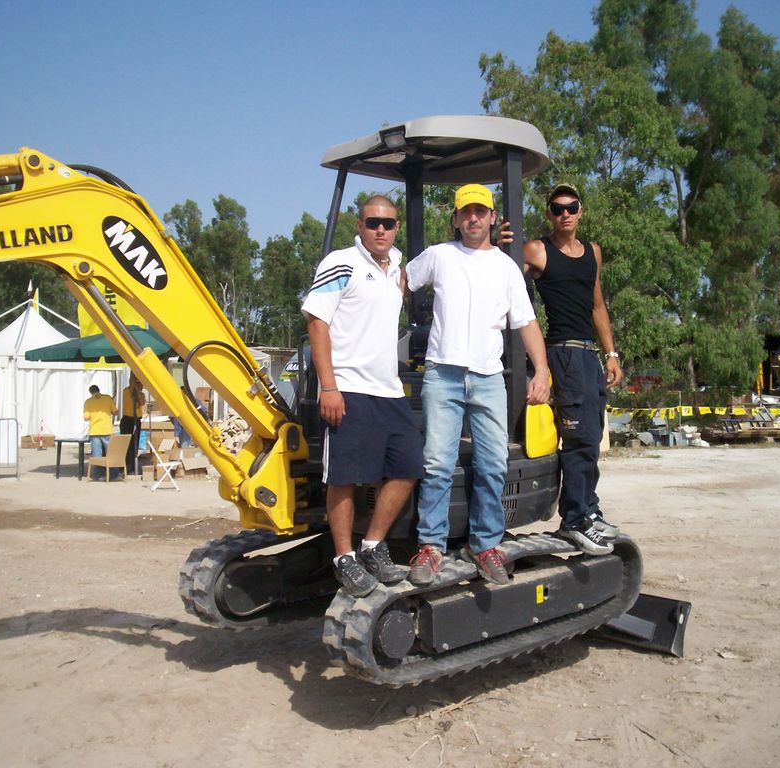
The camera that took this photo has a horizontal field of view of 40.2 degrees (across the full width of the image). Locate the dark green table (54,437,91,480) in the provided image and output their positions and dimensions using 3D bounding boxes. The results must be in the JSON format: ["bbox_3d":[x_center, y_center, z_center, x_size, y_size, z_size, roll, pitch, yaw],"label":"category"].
[{"bbox_3d":[-5.555,1.377,19.300,0.800,0.740,0.800,1,-1,-40],"label":"dark green table"}]

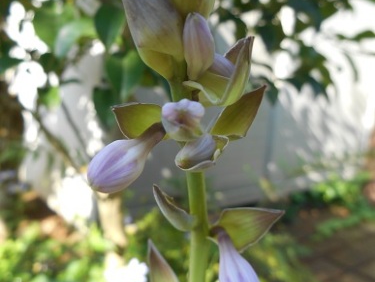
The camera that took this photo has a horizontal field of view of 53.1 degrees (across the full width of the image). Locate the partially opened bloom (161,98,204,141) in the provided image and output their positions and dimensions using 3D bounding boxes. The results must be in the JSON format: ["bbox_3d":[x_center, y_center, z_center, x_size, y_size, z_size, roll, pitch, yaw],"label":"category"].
[{"bbox_3d":[-0.002,-0.010,0.178,0.020,0.020,0.028,0,20,0],"label":"partially opened bloom"}]

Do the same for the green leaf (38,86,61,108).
[{"bbox_3d":[-0.331,-0.107,0.900,0.048,0.050,0.030,0,0,0],"label":"green leaf"}]

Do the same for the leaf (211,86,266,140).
[{"bbox_3d":[0.028,-0.015,0.203,0.021,0.040,0.012,42,-9,16],"label":"leaf"}]

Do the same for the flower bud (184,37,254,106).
[{"bbox_3d":[0.016,-0.035,0.192,0.021,0.042,0.024,30,11,-39],"label":"flower bud"}]

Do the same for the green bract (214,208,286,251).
[{"bbox_3d":[0.033,0.048,0.205,0.042,0.023,0.013,-13,-15,-14],"label":"green bract"}]

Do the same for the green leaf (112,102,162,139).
[{"bbox_3d":[-0.025,-0.010,0.200,0.034,0.021,0.012,18,-19,9],"label":"green leaf"}]

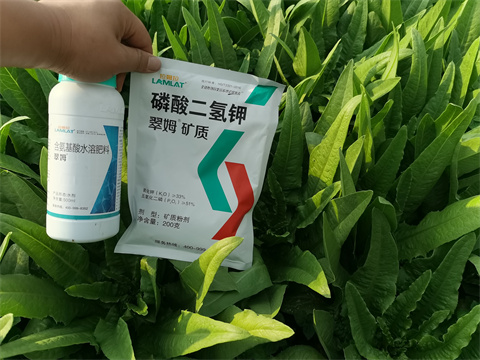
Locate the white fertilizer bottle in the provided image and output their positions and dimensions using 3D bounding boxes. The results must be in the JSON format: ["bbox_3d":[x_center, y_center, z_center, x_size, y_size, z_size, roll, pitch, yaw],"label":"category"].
[{"bbox_3d":[-0.157,-0.029,0.380,0.071,0.178,0.071,1,7,-23],"label":"white fertilizer bottle"}]

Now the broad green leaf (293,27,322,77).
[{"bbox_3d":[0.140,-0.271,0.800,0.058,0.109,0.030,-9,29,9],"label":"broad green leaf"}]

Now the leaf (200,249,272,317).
[{"bbox_3d":[-0.010,0.121,0.430,0.060,0.093,0.030,45,10,16],"label":"leaf"}]

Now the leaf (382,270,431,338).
[{"bbox_3d":[0.210,0.155,0.460,0.034,0.098,0.030,27,17,29],"label":"leaf"}]

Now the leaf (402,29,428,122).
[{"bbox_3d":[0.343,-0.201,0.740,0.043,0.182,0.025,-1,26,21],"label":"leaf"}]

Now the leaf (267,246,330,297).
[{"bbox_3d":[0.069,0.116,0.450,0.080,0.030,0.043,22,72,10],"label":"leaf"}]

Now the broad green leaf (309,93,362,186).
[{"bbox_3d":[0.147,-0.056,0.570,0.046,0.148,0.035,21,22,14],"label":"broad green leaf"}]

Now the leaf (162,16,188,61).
[{"bbox_3d":[-0.151,-0.315,0.850,0.029,0.109,0.025,-24,30,-6],"label":"leaf"}]

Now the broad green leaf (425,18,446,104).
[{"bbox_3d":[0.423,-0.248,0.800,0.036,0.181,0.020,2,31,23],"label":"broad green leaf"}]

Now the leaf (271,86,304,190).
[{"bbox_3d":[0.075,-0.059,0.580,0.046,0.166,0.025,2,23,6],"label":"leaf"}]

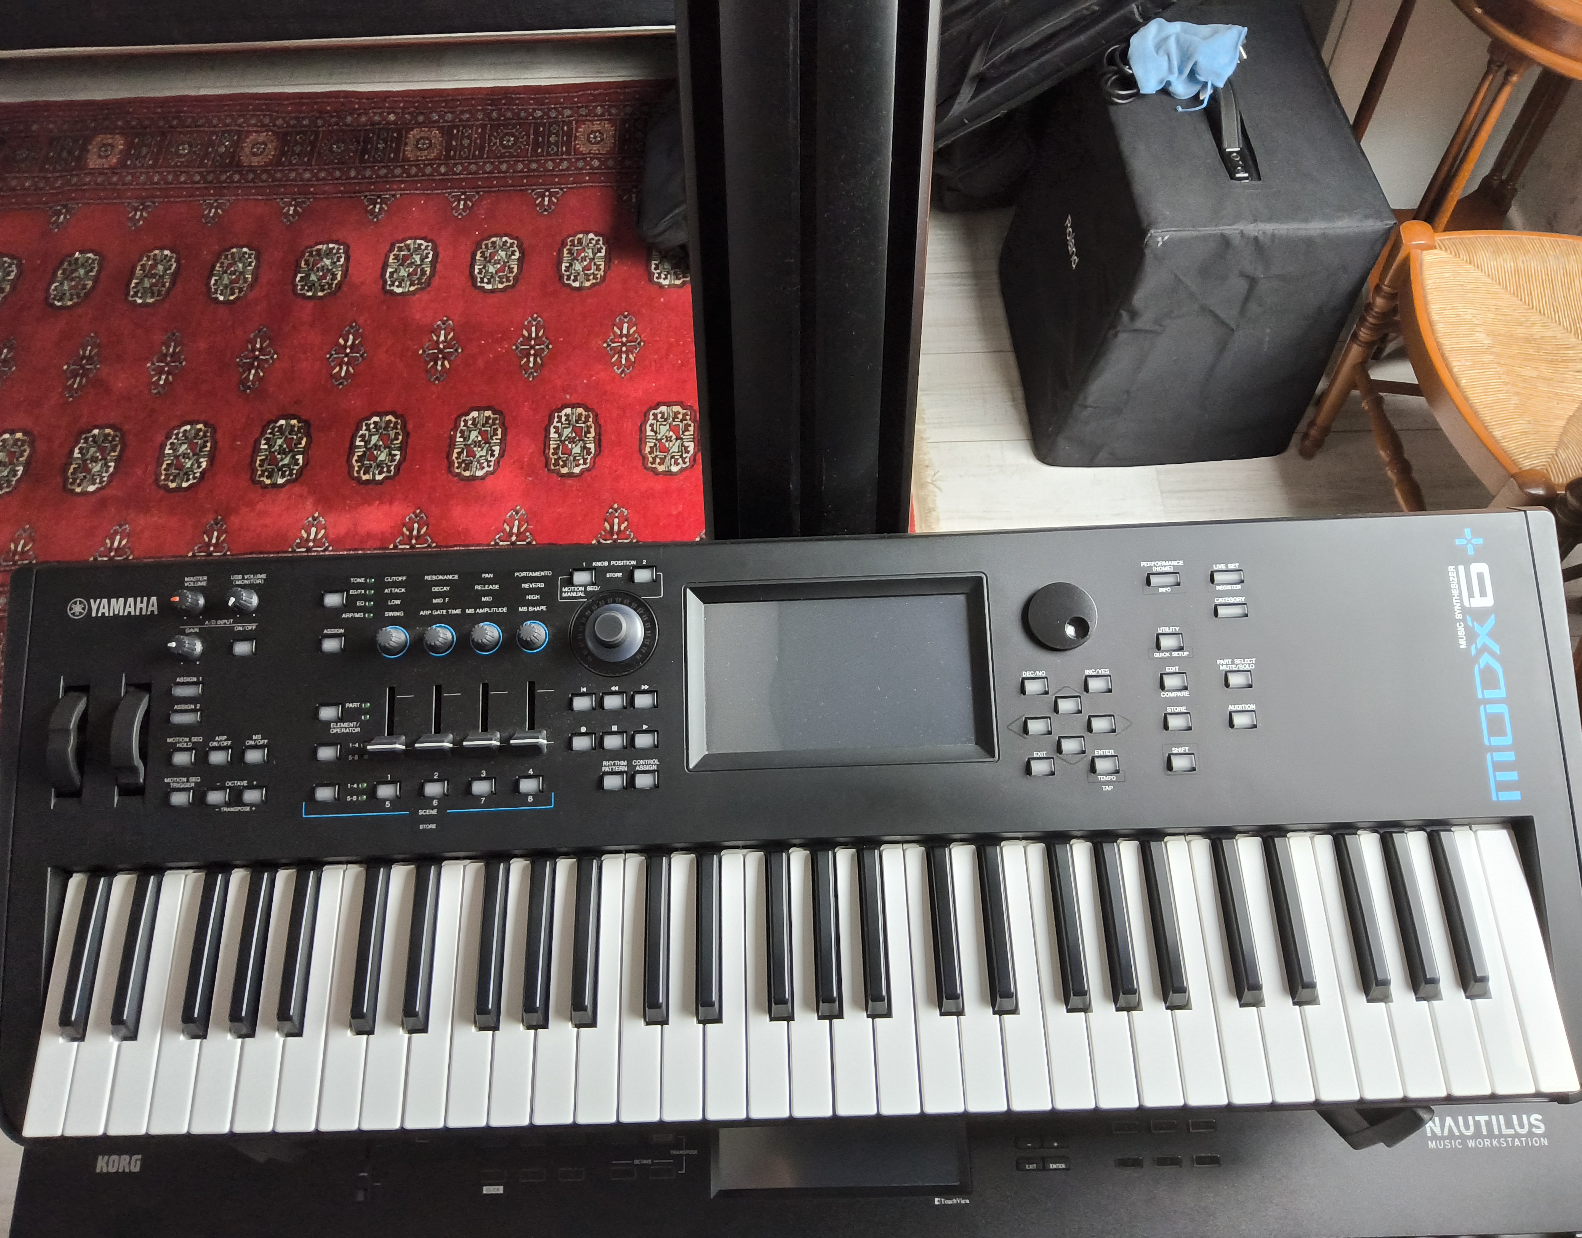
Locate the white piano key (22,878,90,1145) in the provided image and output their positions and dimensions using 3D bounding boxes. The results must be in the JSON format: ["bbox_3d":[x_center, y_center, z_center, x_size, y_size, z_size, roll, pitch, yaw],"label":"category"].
[{"bbox_3d":[-0.412,0.221,0.687,0.022,0.020,0.146,-2,68,1],"label":"white piano key"}]

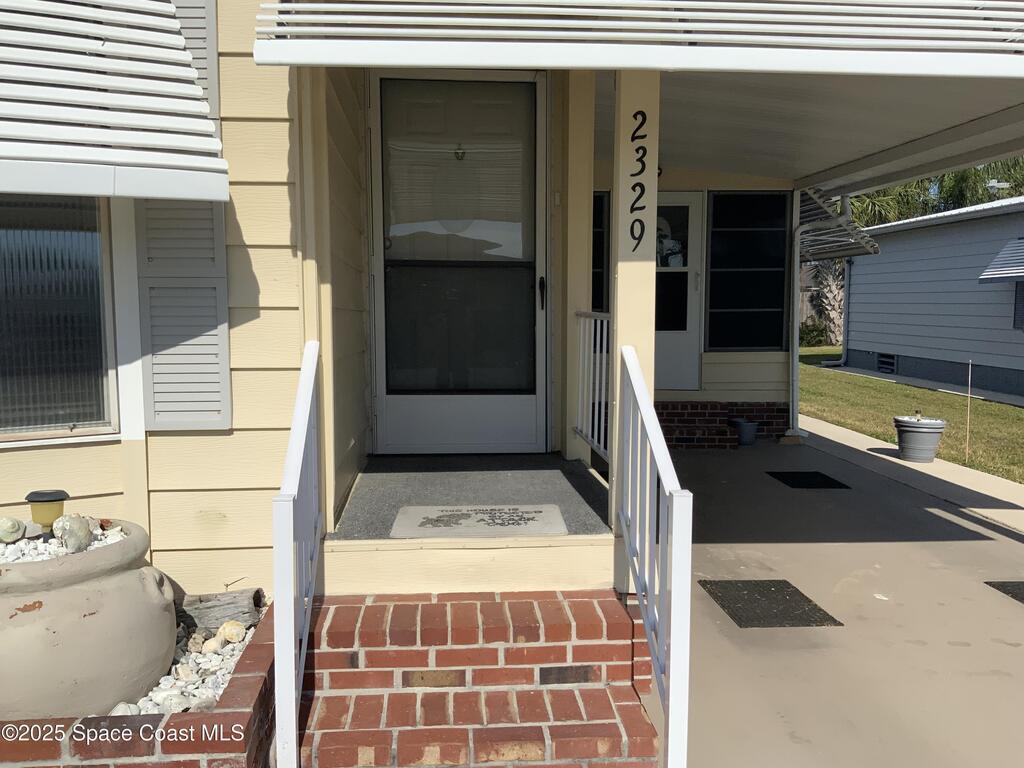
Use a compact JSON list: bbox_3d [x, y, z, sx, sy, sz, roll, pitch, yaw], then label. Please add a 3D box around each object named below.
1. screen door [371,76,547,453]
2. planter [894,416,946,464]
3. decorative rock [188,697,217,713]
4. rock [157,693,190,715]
[{"bbox_3d":[-0.281,-0.640,4.692,0.955,2.050,0.050,0,6,-4],"label":"screen door"},{"bbox_3d":[3.782,0.523,7.997,0.435,0.380,0.435,0,6,-4],"label":"planter"},{"bbox_3d":[-0.797,0.828,2.210,0.070,0.042,0.070,0,6,-4],"label":"decorative rock"},{"bbox_3d":[-0.866,0.822,2.201,0.080,0.050,0.062,0,6,-4],"label":"rock"}]

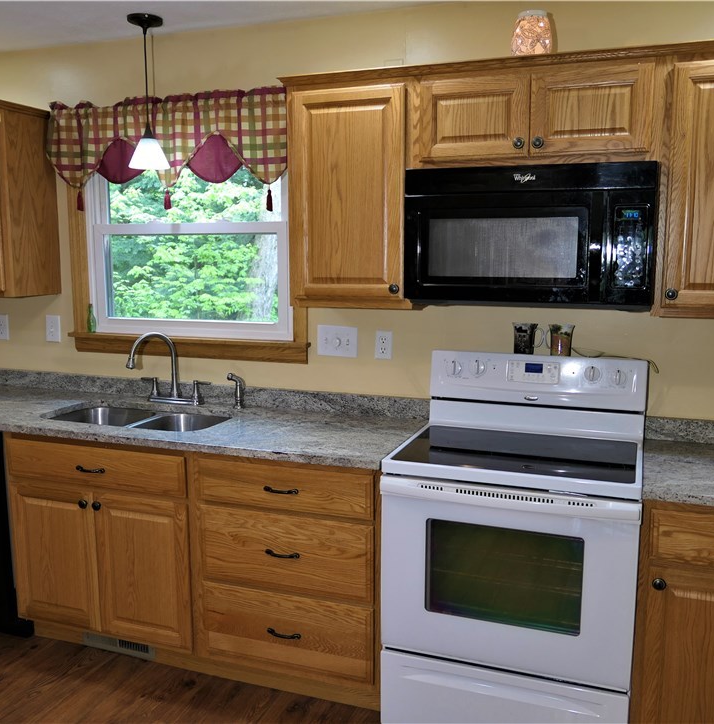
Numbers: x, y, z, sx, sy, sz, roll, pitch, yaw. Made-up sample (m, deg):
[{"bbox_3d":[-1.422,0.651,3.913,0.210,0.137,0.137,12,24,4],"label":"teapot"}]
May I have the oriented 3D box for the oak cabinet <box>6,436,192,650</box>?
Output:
[{"bbox_3d":[-0.843,0.639,2.921,0.790,0.795,0.630,3,9,18],"label":"oak cabinet"}]

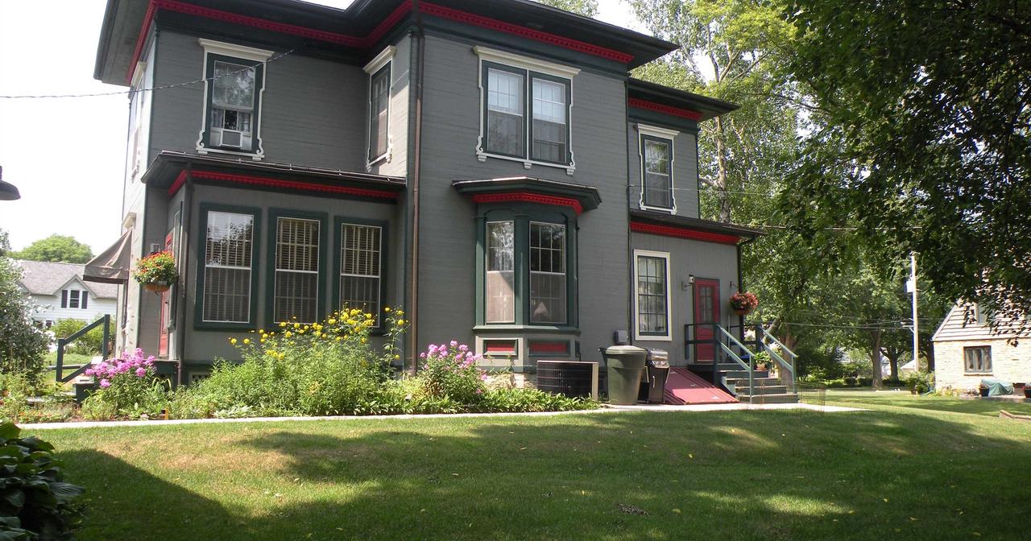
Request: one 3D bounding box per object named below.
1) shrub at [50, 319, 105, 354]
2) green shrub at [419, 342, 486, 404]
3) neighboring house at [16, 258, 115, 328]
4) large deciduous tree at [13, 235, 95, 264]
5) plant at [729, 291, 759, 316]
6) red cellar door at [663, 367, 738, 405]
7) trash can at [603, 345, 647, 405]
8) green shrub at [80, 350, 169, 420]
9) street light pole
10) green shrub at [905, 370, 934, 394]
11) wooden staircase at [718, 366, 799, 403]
[{"bbox_3d":[-20.648,3.140,38.000,2.700,1.750,2.200,4,-7,-28],"label":"shrub"},{"bbox_3d":[-1.205,1.939,14.950,1.120,1.180,1.000,4,-8,-31],"label":"green shrub"},{"bbox_3d":[-34.251,3.099,59.750,11.000,7.200,8.000,5,-8,-35],"label":"neighboring house"},{"bbox_3d":[-51.878,2.840,90.000,10.500,13.600,10.500,4,-8,-31],"label":"large deciduous tree"},{"bbox_3d":[5.692,0.835,20.079,0.700,0.600,0.700,0,-6,0],"label":"plant"},{"bbox_3d":[3.891,2.594,18.204,1.700,0.750,1.750,4,-8,-31],"label":"red cellar door"},{"bbox_3d":[2.278,2.194,16.784,0.900,1.220,0.700,-2,-7,17],"label":"trash can"},{"bbox_3d":[-5.908,1.715,12.100,1.250,1.030,1.000,4,-8,-31],"label":"green shrub"},{"bbox_3d":[28.785,3.515,58.000,0.500,9.600,0.500,4,-8,-31],"label":"street light pole"},{"bbox_3d":[20.132,5.589,40.000,1.450,1.200,1.300,4,-8,-31],"label":"green shrub"},{"bbox_3d":[5.257,2.506,17.756,1.530,0.840,1.060,4,-8,-31],"label":"wooden staircase"}]

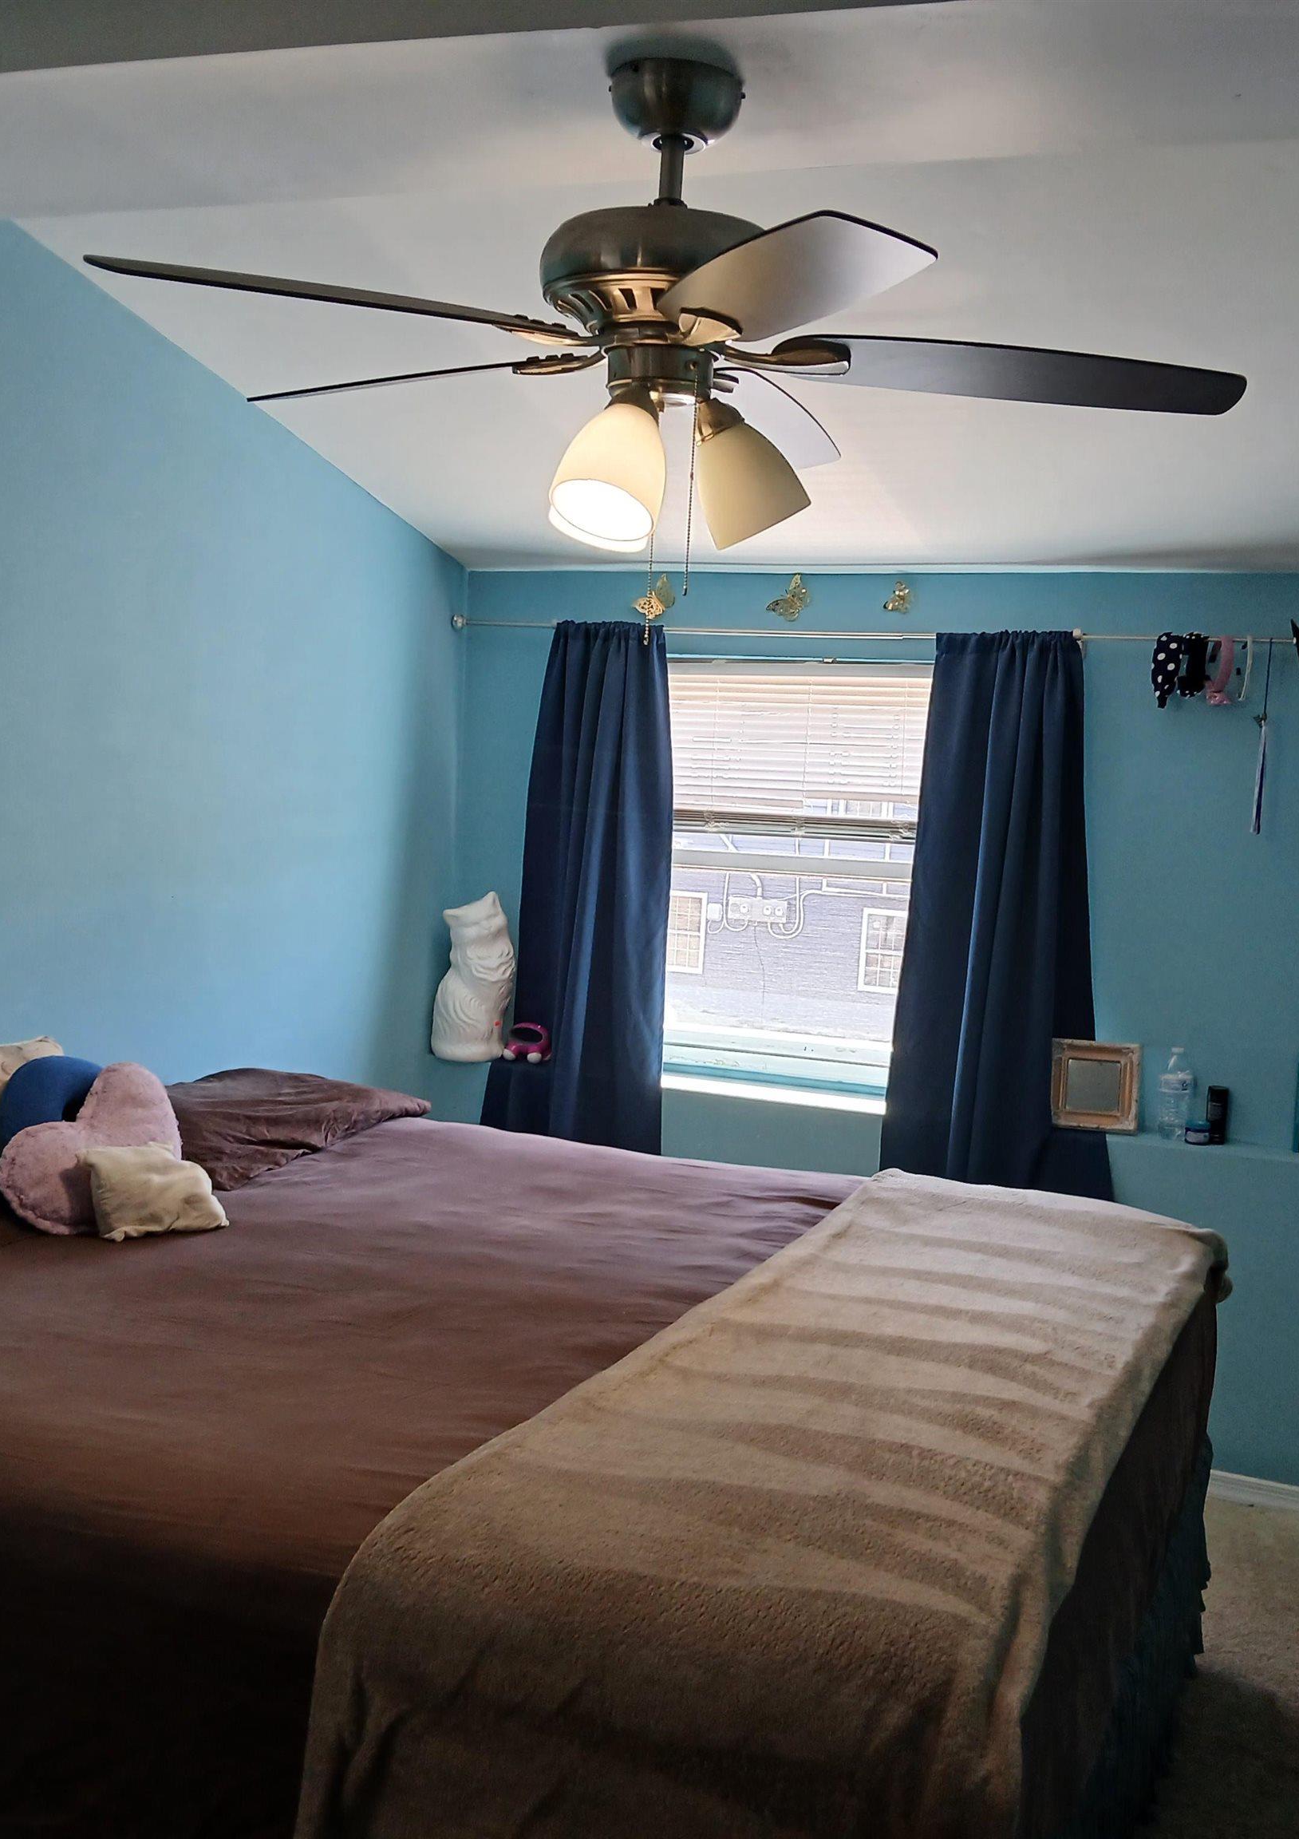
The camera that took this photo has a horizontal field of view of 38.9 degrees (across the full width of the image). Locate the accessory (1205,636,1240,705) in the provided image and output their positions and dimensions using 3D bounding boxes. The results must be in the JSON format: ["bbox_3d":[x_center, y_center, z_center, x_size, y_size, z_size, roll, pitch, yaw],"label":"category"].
[{"bbox_3d":[1.203,-0.522,3.869,0.070,0.145,0.120,5,5,24],"label":"accessory"}]

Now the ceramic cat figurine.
[{"bbox_3d":[-0.441,0.137,4.629,0.160,0.420,0.185,-1,6,-44],"label":"ceramic cat figurine"}]

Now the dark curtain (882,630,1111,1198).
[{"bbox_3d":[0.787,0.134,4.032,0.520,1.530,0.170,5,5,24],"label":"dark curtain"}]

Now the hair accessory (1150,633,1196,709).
[{"bbox_3d":[1.111,-0.529,3.910,0.085,0.155,0.120,5,5,24],"label":"hair accessory"}]

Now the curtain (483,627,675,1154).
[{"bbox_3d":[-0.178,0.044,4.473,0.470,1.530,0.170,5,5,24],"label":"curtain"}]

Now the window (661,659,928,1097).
[{"bbox_3d":[0.339,-0.114,4.442,0.720,1.040,0.100,5,5,24],"label":"window"}]

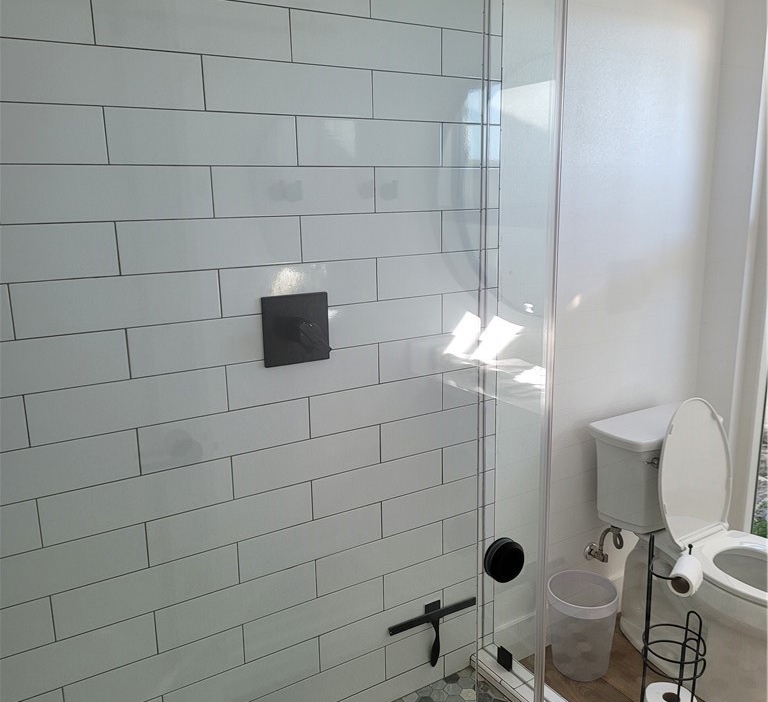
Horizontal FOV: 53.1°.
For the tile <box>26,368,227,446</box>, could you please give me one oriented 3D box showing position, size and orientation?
[{"bbox_3d":[-0.518,0.107,1.584,0.402,0.103,0.010,-9,15,-32],"label":"tile"}]

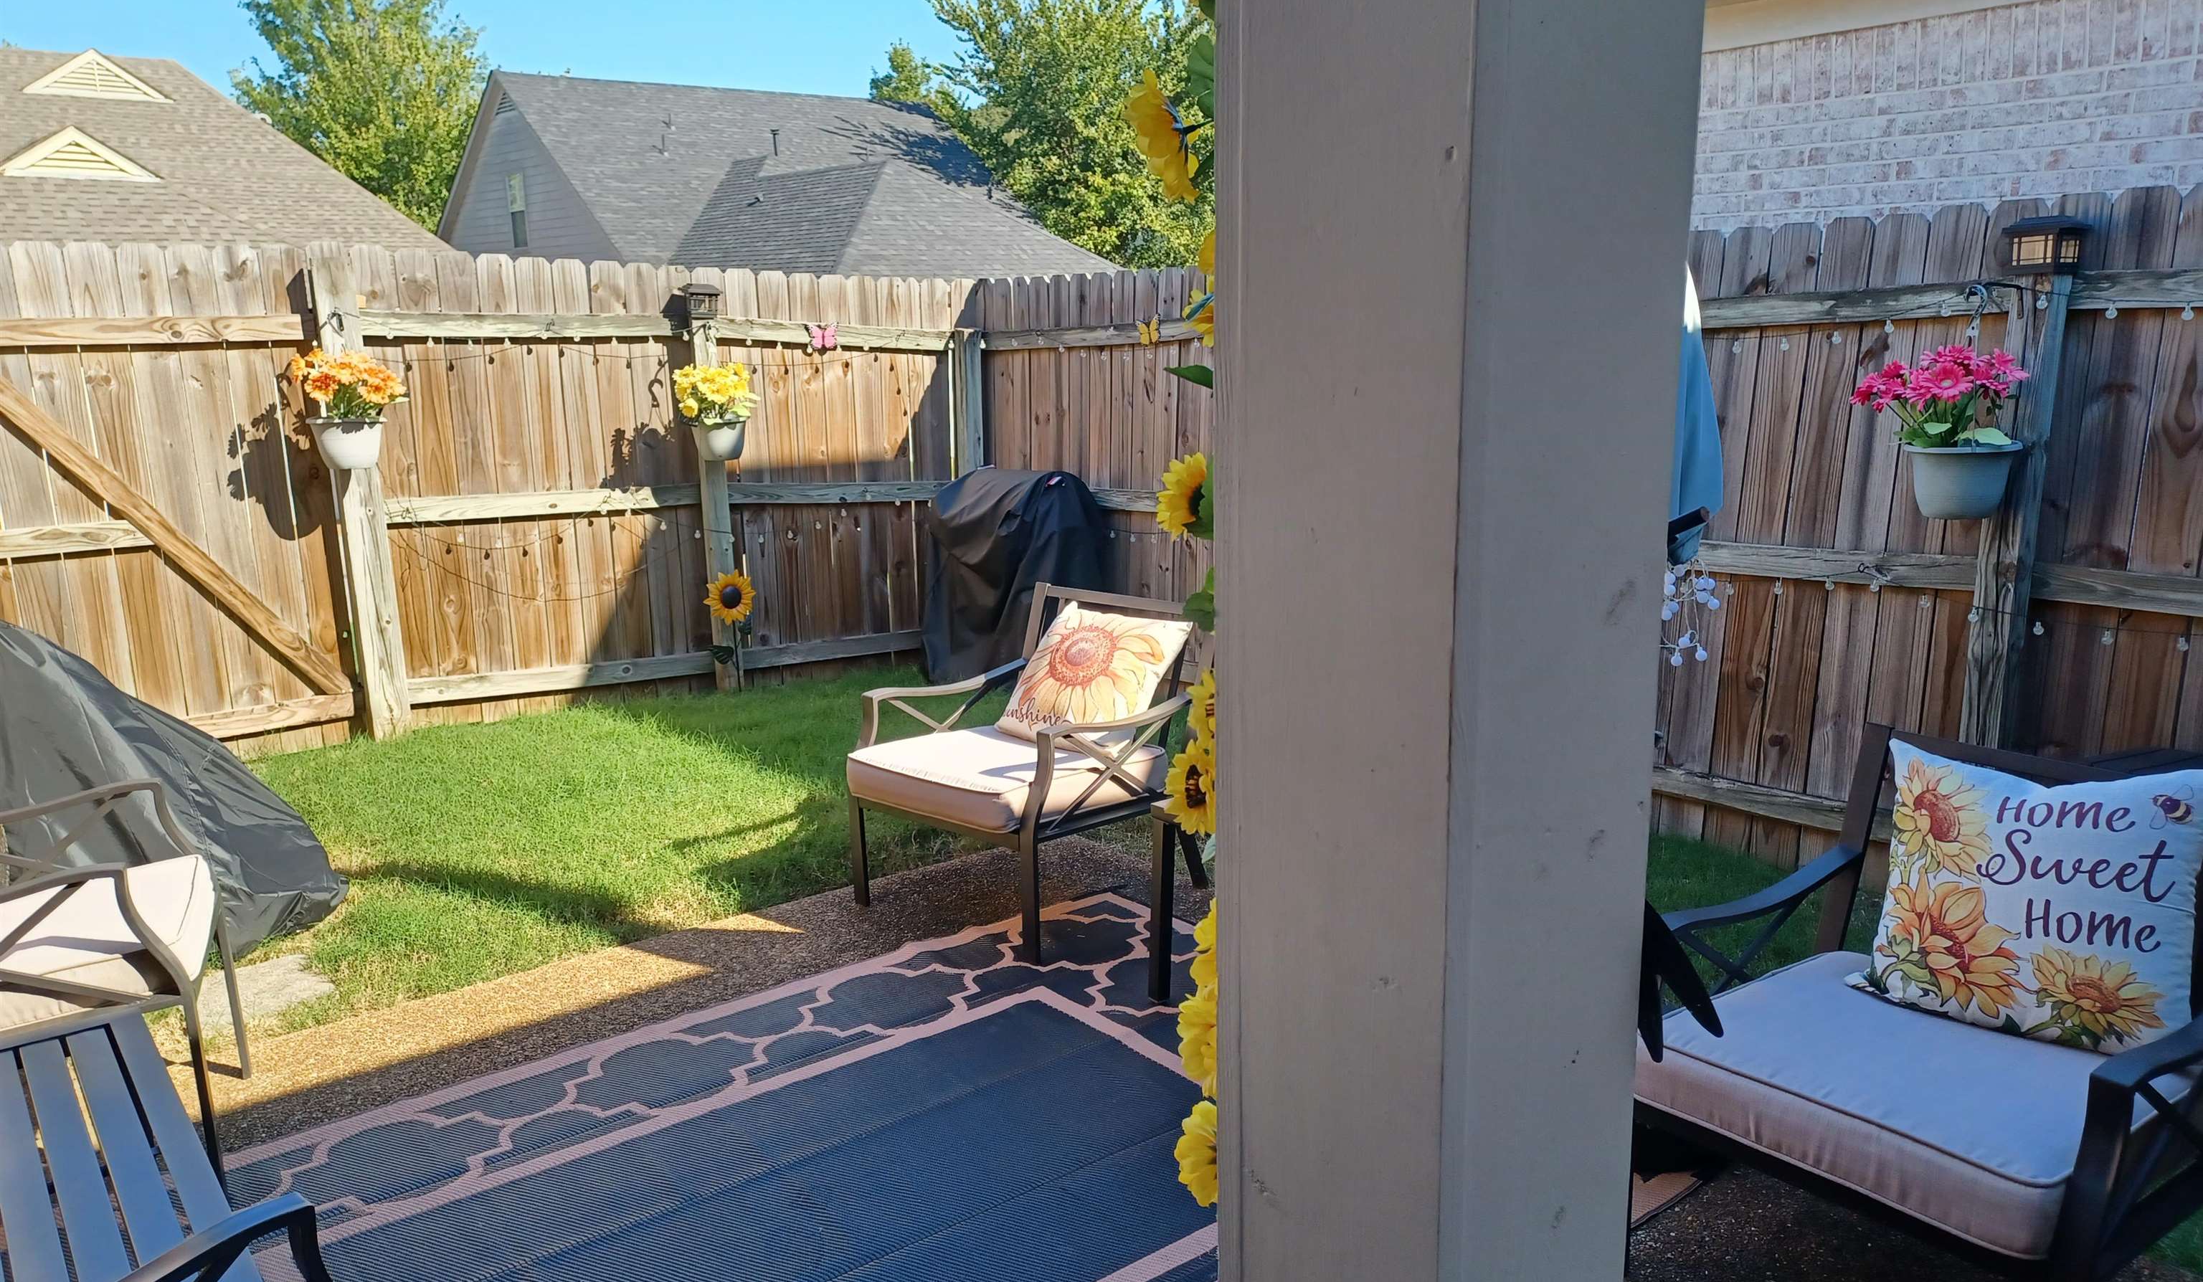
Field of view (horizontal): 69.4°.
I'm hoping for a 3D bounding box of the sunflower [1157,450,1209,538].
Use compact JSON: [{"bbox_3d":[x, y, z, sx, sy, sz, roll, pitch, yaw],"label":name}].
[{"bbox_3d":[0.061,-0.102,1.125,0.035,0.064,0.062,-10,16,-36],"label":"sunflower"}]

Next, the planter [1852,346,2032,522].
[{"bbox_3d":[1.963,-0.489,3.722,0.310,0.410,0.360,-11,16,-37],"label":"planter"}]

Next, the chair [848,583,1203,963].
[{"bbox_3d":[-0.156,0.309,4.242,0.665,0.770,0.750,9,16,39],"label":"chair"}]

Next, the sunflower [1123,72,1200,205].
[{"bbox_3d":[0.042,-0.340,1.072,0.045,0.090,0.085,-18,8,16],"label":"sunflower"}]

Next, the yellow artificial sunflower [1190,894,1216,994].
[{"bbox_3d":[0.086,0.229,1.199,0.040,0.072,0.070,-9,15,-30],"label":"yellow artificial sunflower"}]

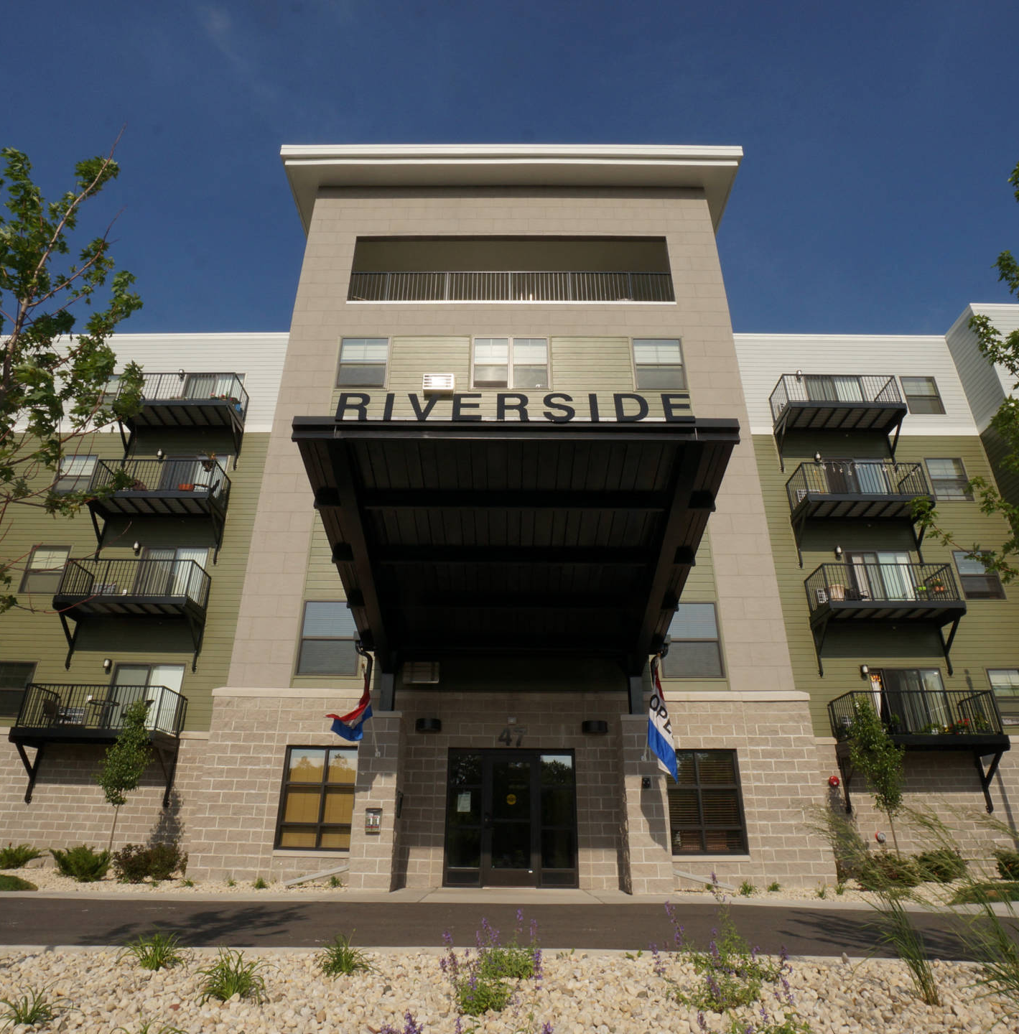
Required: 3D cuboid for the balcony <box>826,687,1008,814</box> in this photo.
[{"bbox_3d":[10.232,5.830,16.071,3.600,2.680,1.450,0,-25,1],"label":"balcony"}]

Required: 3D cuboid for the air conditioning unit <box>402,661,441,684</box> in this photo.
[{"bbox_3d":[-1.663,2.992,12.332,0.710,0.420,0.320,0,-25,1],"label":"air conditioning unit"}]

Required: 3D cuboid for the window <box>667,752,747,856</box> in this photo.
[{"bbox_3d":[3.332,4.944,11.289,1.490,1.710,0.130,0,-25,1],"label":"window"}]

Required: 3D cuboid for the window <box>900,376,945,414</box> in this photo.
[{"bbox_3d":[13.305,-3.907,20.860,1.170,1.490,0.140,0,-25,1],"label":"window"}]

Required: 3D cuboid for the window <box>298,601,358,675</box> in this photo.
[{"bbox_3d":[-3.456,2.372,12.651,1.220,1.480,0.140,0,-25,1],"label":"window"}]

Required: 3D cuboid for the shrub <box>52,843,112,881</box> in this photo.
[{"bbox_3d":[-7.206,5.809,10.903,0.900,0.507,0.900,0,-25,0],"label":"shrub"}]

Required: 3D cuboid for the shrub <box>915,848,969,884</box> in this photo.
[{"bbox_3d":[8.103,6.513,12.156,0.900,0.511,0.900,0,-25,0],"label":"shrub"}]

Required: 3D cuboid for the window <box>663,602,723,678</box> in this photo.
[{"bbox_3d":[3.565,2.424,12.797,1.230,1.520,0.120,0,-25,0],"label":"window"}]

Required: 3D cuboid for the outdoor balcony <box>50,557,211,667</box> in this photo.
[{"bbox_3d":[-10.106,2.625,17.280,3.530,2.650,1.350,0,-25,1],"label":"outdoor balcony"}]

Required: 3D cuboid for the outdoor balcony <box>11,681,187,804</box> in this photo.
[{"bbox_3d":[-10.146,5.641,15.892,3.550,2.650,1.350,0,-25,1],"label":"outdoor balcony"}]

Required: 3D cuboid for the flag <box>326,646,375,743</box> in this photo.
[{"bbox_3d":[-2.395,2.833,9.631,0.640,0.970,0.850,0,-25,0],"label":"flag"}]

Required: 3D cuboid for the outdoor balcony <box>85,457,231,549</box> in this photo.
[{"bbox_3d":[-10.384,-0.318,19.101,3.570,2.450,1.470,0,-25,1],"label":"outdoor balcony"}]

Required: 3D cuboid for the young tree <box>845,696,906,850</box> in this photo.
[{"bbox_3d":[8.424,5.981,14.670,1.120,3.700,1.100,0,-25,1],"label":"young tree"}]

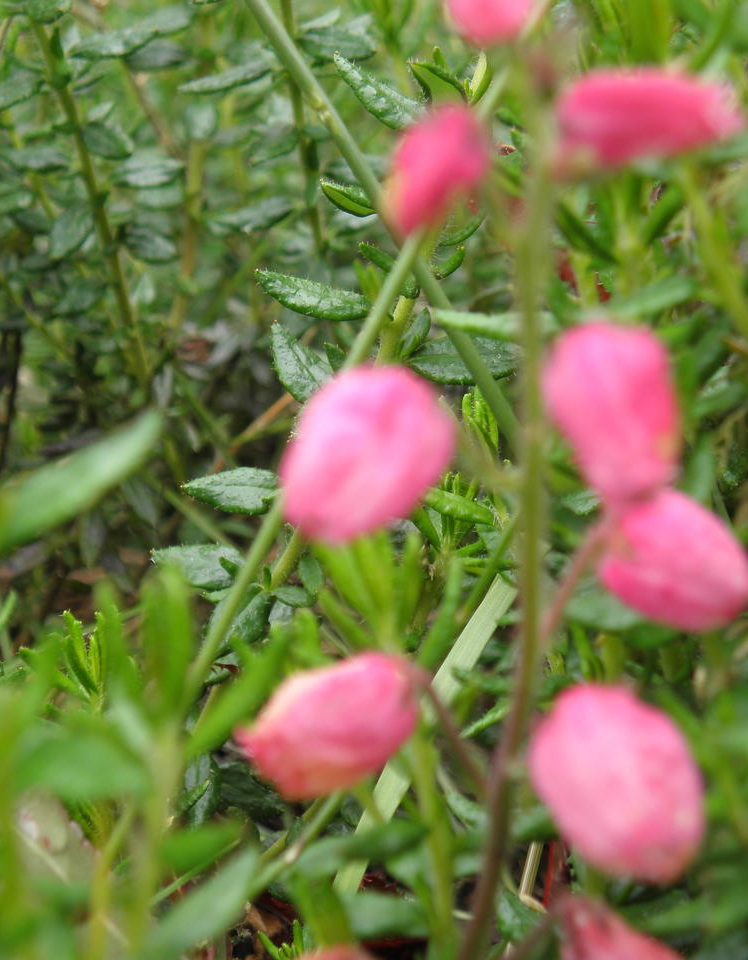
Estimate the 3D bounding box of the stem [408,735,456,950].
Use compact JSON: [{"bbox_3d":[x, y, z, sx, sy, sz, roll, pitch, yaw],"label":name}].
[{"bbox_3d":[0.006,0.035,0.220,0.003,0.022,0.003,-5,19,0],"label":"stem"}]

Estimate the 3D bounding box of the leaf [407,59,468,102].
[{"bbox_3d":[0.007,-0.042,0.242,0.009,0.004,0.002,34,56,-18],"label":"leaf"}]

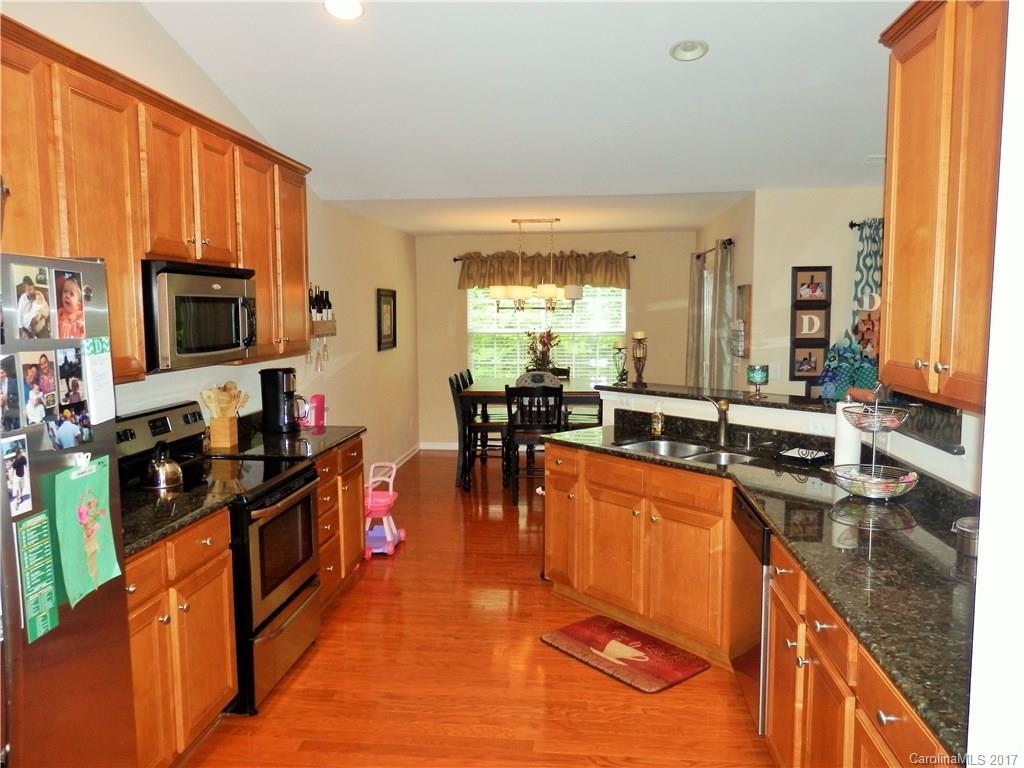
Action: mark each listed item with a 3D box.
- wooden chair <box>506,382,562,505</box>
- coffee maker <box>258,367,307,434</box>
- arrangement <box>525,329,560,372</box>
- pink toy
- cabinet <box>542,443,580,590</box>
[{"bbox_3d":[0.210,0.487,6.379,0.470,1.005,0.530,0,6,6],"label":"wooden chair"},{"bbox_3d":[-1.375,0.103,4.454,0.235,0.365,0.185,1,6,18],"label":"coffee maker"},{"bbox_3d":[0.289,-0.269,7.071,0.350,0.510,0.320,0,6,6],"label":"arrangement"},{"bbox_3d":[-0.873,0.831,5.025,0.260,0.600,0.400,0,6,-1],"label":"pink toy"},{"bbox_3d":[0.504,0.763,4.300,0.580,0.876,0.300,-5,8,-39],"label":"cabinet"}]

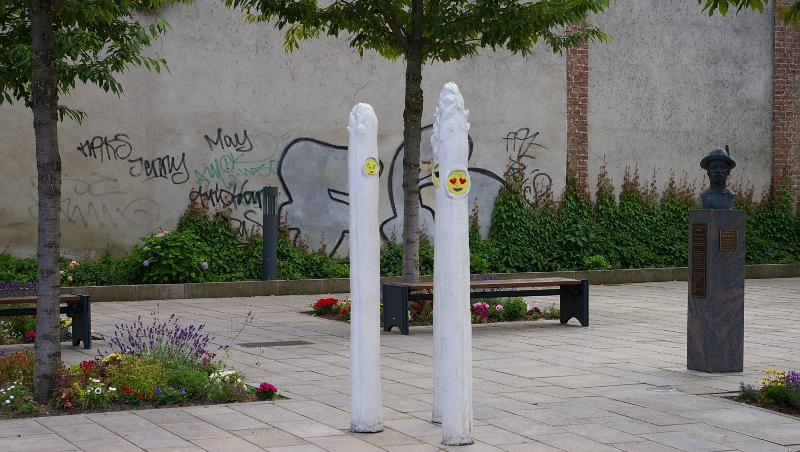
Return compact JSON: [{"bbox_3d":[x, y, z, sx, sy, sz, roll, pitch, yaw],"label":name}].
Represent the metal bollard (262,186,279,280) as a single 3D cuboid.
[{"bbox_3d":[-1.559,0.096,21.950,0.172,1.130,0.172,-1,3,-23],"label":"metal bollard"}]

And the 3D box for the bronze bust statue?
[{"bbox_3d":[2.328,-0.347,13.293,0.265,0.468,0.270,1,3,18],"label":"bronze bust statue"}]

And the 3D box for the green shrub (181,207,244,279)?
[{"bbox_3d":[-2.276,0.212,22.100,0.880,0.940,0.650,-1,3,-23],"label":"green shrub"}]

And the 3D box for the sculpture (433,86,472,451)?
[{"bbox_3d":[0.307,0.207,9.980,0.205,1.982,0.205,0,2,-15],"label":"sculpture"}]

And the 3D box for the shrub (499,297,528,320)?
[{"bbox_3d":[1.139,0.823,18.279,0.310,0.270,0.290,0,2,0],"label":"shrub"}]

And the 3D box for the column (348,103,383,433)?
[{"bbox_3d":[-0.198,0.236,10.390,0.190,1.875,0.190,0,2,0],"label":"column"}]

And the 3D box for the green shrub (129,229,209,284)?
[{"bbox_3d":[-2.746,0.374,21.600,0.950,0.690,0.800,-1,3,-23],"label":"green shrub"}]

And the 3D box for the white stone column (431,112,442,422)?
[{"bbox_3d":[0.271,0.238,10.729,0.185,1.846,0.185,1,3,23],"label":"white stone column"}]

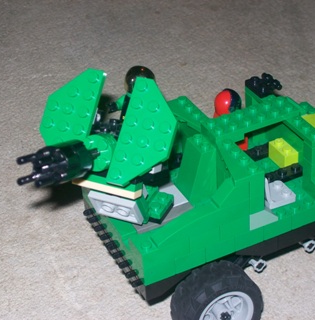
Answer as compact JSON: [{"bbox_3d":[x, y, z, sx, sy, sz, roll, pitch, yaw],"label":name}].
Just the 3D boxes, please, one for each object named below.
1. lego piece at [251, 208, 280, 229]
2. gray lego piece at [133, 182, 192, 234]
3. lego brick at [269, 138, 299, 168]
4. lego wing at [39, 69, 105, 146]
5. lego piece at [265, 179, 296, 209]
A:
[{"bbox_3d":[0.049,0.026,0.415,0.016,0.010,0.008,-18,37,-19],"label":"lego piece"},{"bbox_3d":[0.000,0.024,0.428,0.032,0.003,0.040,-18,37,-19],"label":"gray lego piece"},{"bbox_3d":[0.066,-0.003,0.453,0.008,0.011,0.016,-18,37,-19],"label":"lego brick"},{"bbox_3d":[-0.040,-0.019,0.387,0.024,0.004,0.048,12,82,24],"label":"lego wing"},{"bbox_3d":[0.058,0.012,0.427,0.016,0.017,0.016,-18,37,-19],"label":"lego piece"}]

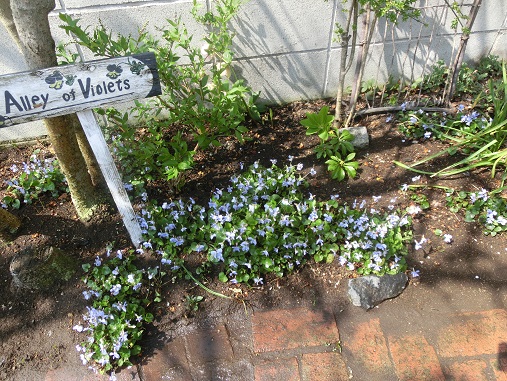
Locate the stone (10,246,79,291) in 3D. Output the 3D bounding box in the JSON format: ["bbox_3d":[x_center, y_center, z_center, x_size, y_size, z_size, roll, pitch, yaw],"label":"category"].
[{"bbox_3d":[-0.546,0.205,0.969,0.168,0.060,0.108,-9,45,-7],"label":"stone"}]

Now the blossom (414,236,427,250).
[{"bbox_3d":[0.456,0.145,1.002,0.031,0.028,0.025,-9,45,-7],"label":"blossom"}]

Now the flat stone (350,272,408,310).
[{"bbox_3d":[0.326,0.251,0.941,0.152,0.050,0.085,-15,46,-13],"label":"flat stone"}]

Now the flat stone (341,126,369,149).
[{"bbox_3d":[0.345,-0.180,1.260,0.094,0.042,0.068,-6,45,-4],"label":"flat stone"}]

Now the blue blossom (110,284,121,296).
[{"bbox_3d":[-0.337,0.244,0.895,0.026,0.024,0.020,-9,45,-7],"label":"blue blossom"}]

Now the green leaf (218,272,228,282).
[{"bbox_3d":[-0.079,0.228,0.958,0.026,0.014,0.027,-9,45,-7],"label":"green leaf"}]

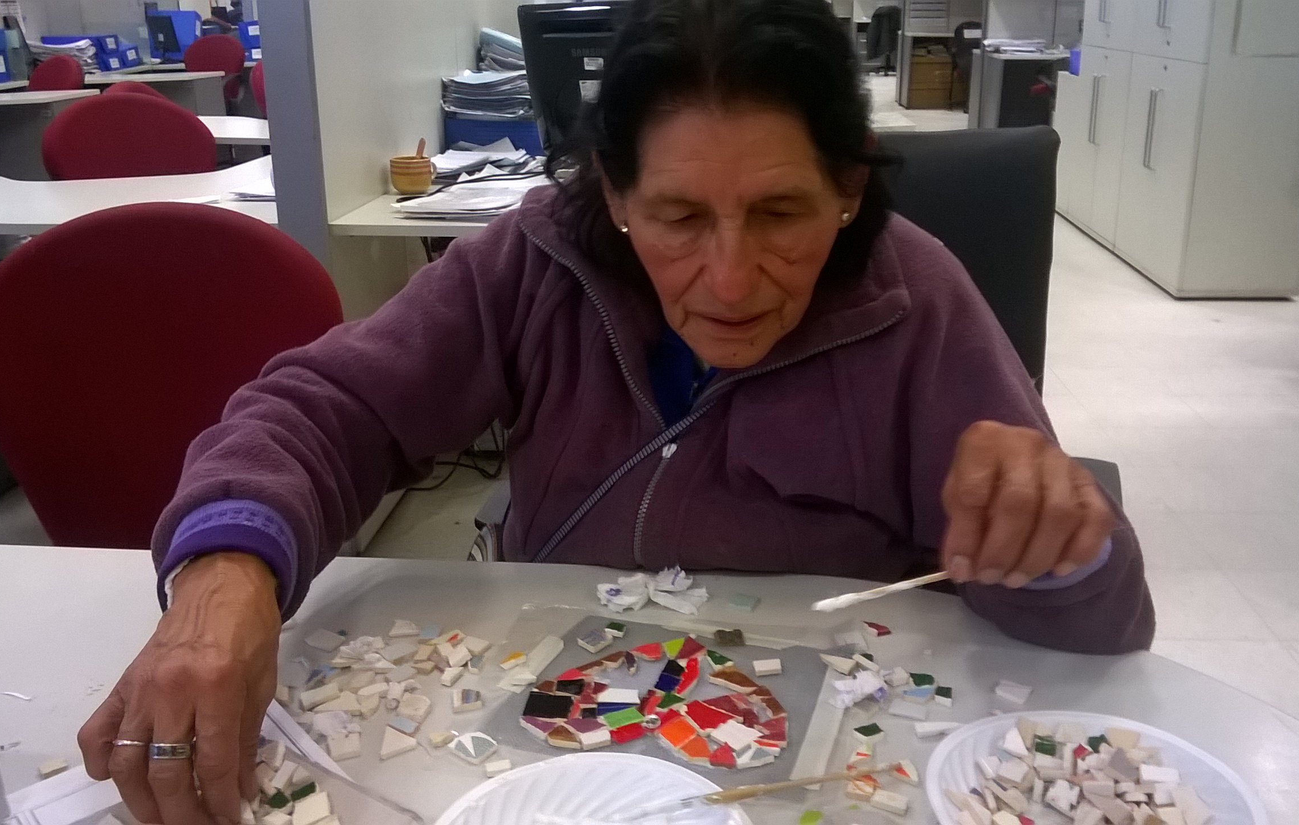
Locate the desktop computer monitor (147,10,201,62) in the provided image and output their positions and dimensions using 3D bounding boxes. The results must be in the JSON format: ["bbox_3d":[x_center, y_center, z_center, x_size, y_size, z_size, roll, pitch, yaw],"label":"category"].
[{"bbox_3d":[-3.753,-2.966,9.504,0.420,0.380,0.200,1,19,5],"label":"desktop computer monitor"}]

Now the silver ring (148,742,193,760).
[{"bbox_3d":[-0.260,0.183,0.653,0.022,0.008,0.022,0,-15,-22],"label":"silver ring"}]

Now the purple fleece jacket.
[{"bbox_3d":[0.037,0.071,0.992,0.690,0.490,0.570,1,19,5],"label":"purple fleece jacket"}]

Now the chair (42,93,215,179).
[{"bbox_3d":[-1.447,-0.351,3.217,0.590,0.950,0.600,1,19,5],"label":"chair"}]

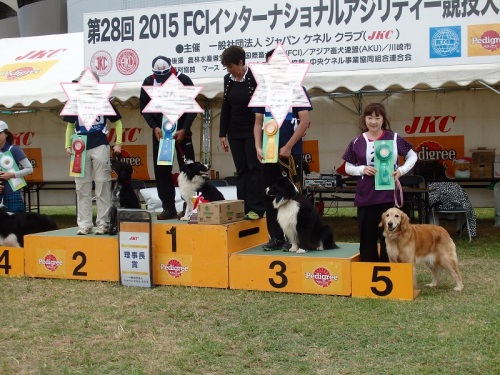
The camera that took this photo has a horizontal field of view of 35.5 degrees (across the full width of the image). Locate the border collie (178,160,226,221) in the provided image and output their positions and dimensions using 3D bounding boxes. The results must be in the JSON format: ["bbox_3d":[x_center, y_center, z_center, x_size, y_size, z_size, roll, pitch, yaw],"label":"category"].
[{"bbox_3d":[-0.462,0.026,7.507,0.570,0.552,0.330,-3,3,-32],"label":"border collie"}]

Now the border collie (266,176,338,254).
[{"bbox_3d":[0.490,0.239,6.872,0.690,0.654,0.340,-3,3,-35],"label":"border collie"}]

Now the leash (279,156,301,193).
[{"bbox_3d":[0.362,-0.112,6.970,0.210,0.340,0.120,-1,3,0],"label":"leash"}]

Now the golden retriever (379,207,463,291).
[{"bbox_3d":[1.416,0.512,6.518,0.780,0.725,0.340,-3,3,-35],"label":"golden retriever"}]

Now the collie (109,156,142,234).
[{"bbox_3d":[-1.209,0.076,7.773,0.480,0.750,0.290,-3,3,-38],"label":"collie"}]

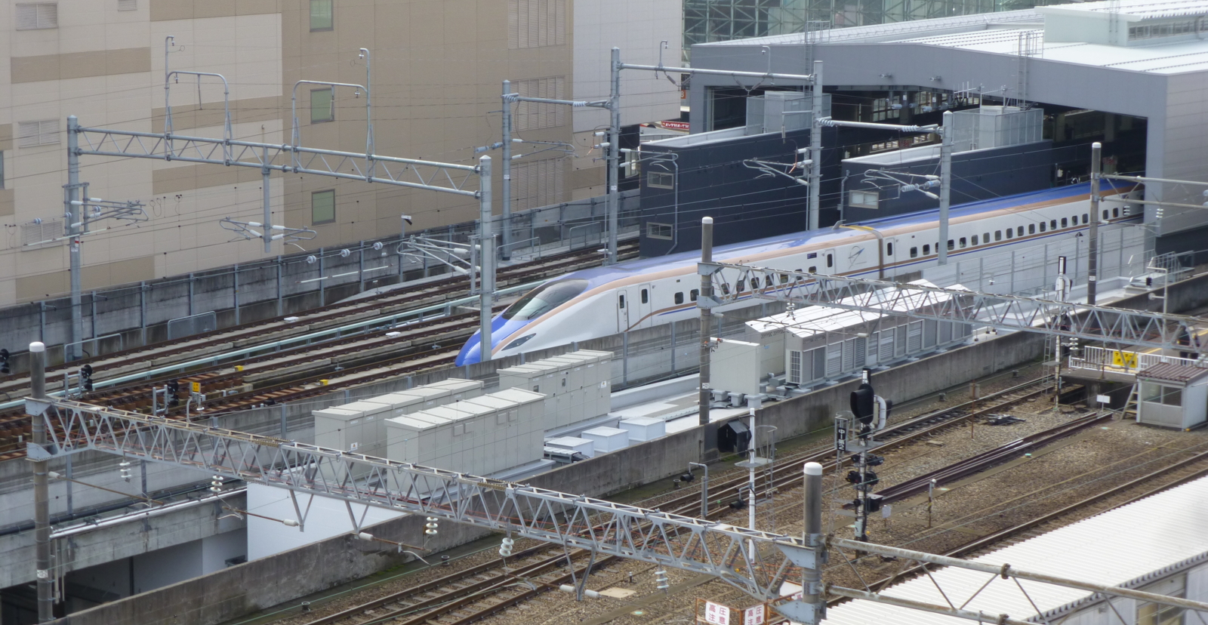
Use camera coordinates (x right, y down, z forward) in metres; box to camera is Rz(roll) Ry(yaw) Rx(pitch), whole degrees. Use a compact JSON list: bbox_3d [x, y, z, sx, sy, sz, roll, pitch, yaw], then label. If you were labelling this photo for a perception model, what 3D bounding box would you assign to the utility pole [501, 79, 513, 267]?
[{"bbox_3d":[-4.984,-7.297,134.597,0.370,9.327,0.370,8,13,39],"label":"utility pole"}]

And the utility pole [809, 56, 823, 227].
[{"bbox_3d":[9.923,-6.128,122.605,0.370,11.288,0.370,8,13,39],"label":"utility pole"}]

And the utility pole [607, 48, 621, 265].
[{"bbox_3d":[0.547,-7.482,130.039,0.370,11.311,0.370,8,13,39],"label":"utility pole"}]

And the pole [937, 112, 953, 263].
[{"bbox_3d":[15.400,-4.395,118.232,0.370,9.429,0.370,8,13,39],"label":"pole"}]

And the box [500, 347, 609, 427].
[{"bbox_3d":[-1.696,2.777,92.776,1.460,2.280,4.930,7,12,35],"label":"box"}]

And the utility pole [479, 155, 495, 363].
[{"bbox_3d":[-4.264,-0.742,94.775,0.370,9.904,0.370,8,13,39],"label":"utility pole"}]

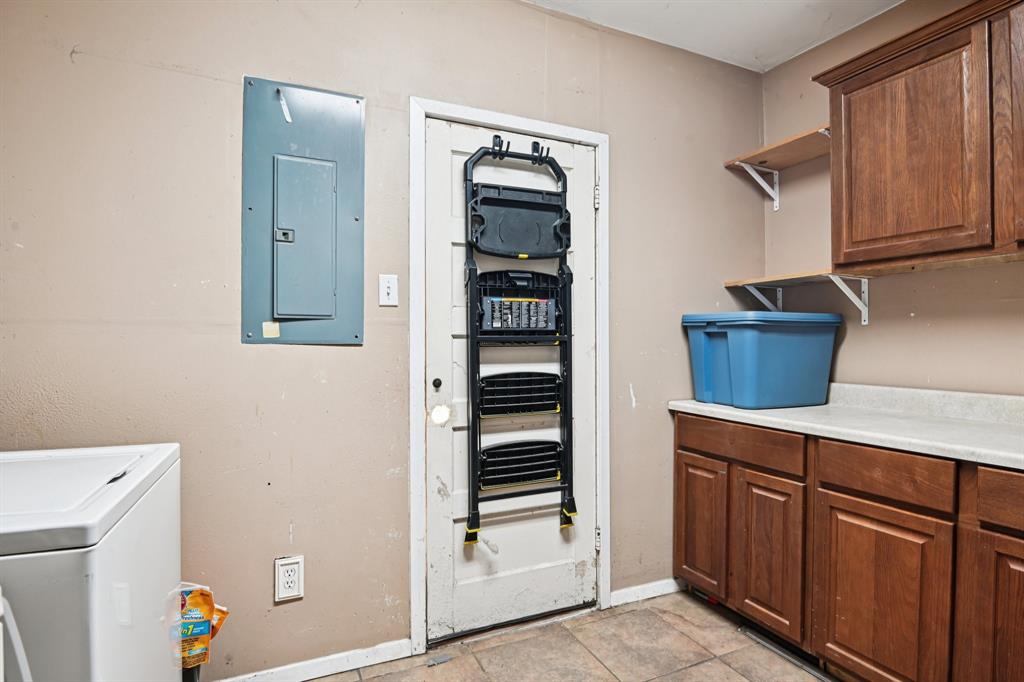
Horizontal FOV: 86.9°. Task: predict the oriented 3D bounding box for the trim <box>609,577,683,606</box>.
[{"bbox_3d":[0.627,1.166,2.508,0.394,0.064,0.014,0,0,-25],"label":"trim"}]

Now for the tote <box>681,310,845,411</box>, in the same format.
[{"bbox_3d":[1.153,0.089,2.498,0.591,0.402,0.409,0,0,-25],"label":"tote"}]

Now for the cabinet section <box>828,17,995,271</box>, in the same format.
[{"bbox_3d":[1.528,-0.648,1.988,0.328,0.724,0.526,0,1,-25],"label":"cabinet section"}]

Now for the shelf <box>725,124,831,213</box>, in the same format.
[{"bbox_3d":[1.330,-0.788,2.525,0.289,0.218,0.586,0,0,-25],"label":"shelf"}]

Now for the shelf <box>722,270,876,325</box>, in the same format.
[{"bbox_3d":[1.330,-0.183,2.523,0.289,0.229,0.586,0,0,-25],"label":"shelf"}]

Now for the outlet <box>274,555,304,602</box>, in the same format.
[{"bbox_3d":[-0.765,0.820,1.860,0.091,0.142,0.018,0,0,-25],"label":"outlet"}]

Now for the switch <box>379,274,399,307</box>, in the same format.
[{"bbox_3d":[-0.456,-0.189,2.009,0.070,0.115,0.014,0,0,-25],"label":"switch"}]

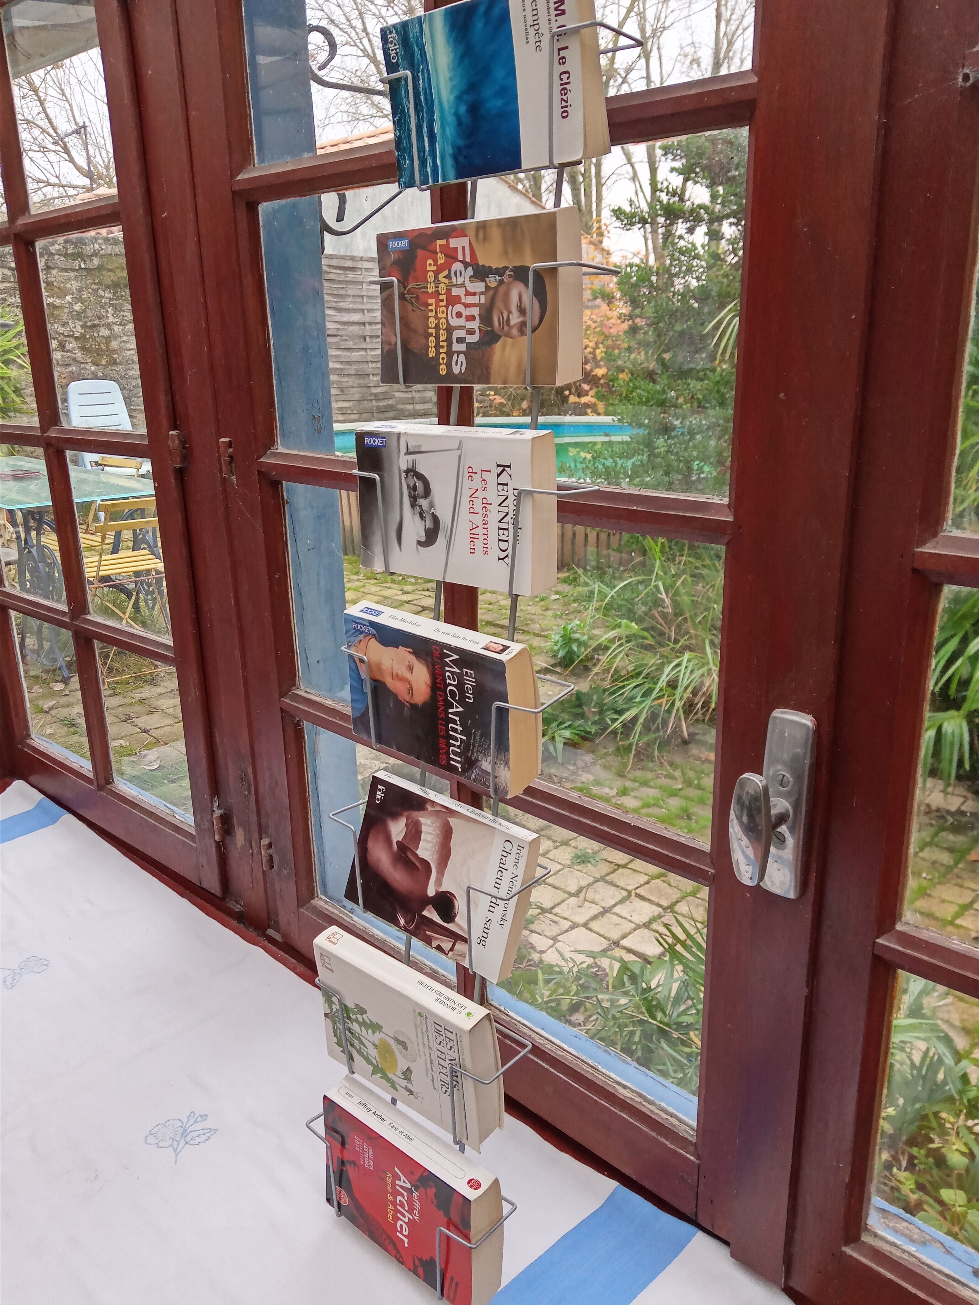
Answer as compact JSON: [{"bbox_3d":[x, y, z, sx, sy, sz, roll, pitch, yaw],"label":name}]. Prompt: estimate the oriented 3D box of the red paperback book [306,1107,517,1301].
[{"bbox_3d":[-0.068,0.450,0.881,0.178,0.111,0.034,14,20,41],"label":"red paperback book"}]

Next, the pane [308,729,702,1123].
[{"bbox_3d":[-0.017,0.251,1.090,0.010,0.243,0.568,-18,24,-42],"label":"pane"}]

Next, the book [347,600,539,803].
[{"bbox_3d":[-0.042,0.032,0.820,0.177,0.108,0.028,16,29,40],"label":"book"}]

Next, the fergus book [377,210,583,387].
[{"bbox_3d":[-0.012,-0.249,0.757,0.177,0.108,0.025,13,22,42],"label":"fergus book"}]

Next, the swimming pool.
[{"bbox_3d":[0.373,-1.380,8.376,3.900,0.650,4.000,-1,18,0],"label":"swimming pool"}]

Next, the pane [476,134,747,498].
[{"bbox_3d":[0.080,-0.252,0.816,0.010,0.250,0.264,-18,24,-42],"label":"pane"}]

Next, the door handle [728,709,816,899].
[{"bbox_3d":[0.197,0.114,0.743,0.062,0.141,0.036,-18,24,-42],"label":"door handle"}]

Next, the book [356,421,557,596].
[{"bbox_3d":[-0.029,-0.111,0.790,0.177,0.108,0.027,12,22,40],"label":"book"}]

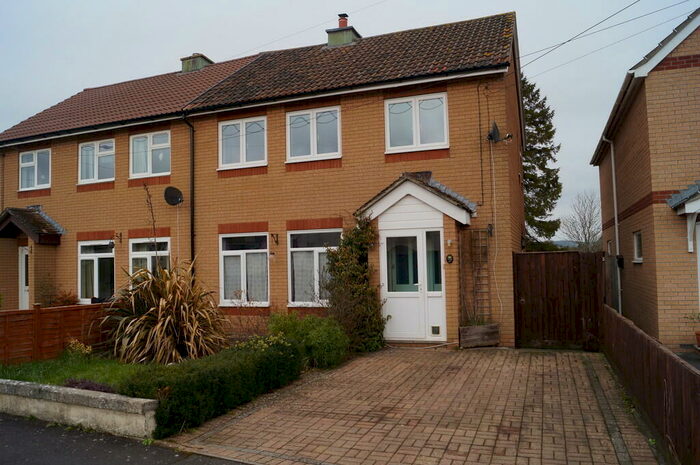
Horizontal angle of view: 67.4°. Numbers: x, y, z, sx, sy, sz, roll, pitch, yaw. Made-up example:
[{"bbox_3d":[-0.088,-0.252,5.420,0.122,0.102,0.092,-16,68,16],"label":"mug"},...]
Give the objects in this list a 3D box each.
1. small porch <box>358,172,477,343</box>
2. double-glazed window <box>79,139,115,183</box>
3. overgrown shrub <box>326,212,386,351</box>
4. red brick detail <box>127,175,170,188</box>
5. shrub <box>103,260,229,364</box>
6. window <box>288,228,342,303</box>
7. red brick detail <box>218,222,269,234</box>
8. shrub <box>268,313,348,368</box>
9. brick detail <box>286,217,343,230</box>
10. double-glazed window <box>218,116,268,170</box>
[{"bbox_3d":[1.241,0.487,9.978,2.250,3.300,0.850,-3,-4,21],"label":"small porch"},{"bbox_3d":[-6.578,-1.822,13.638,1.264,1.098,0.100,-2,-4,23],"label":"double-glazed window"},{"bbox_3d":[0.137,0.899,9.911,1.250,2.450,1.050,-2,-4,23],"label":"overgrown shrub"},{"bbox_3d":[-4.972,-1.267,13.025,1.321,0.213,0.100,-3,-3,22],"label":"red brick detail"},{"bbox_3d":[-3.149,1.297,9.014,2.050,1.650,1.900,-2,-4,23],"label":"shrub"},{"bbox_3d":[-0.753,0.757,11.258,1.320,1.650,0.110,-3,-4,21],"label":"window"},{"bbox_3d":[-2.463,-0.106,11.966,1.320,0.218,0.100,-3,-4,21],"label":"red brick detail"},{"bbox_3d":[-0.771,1.706,8.563,1.350,0.700,1.350,-2,-4,23],"label":"shrub"},{"bbox_3d":[-0.767,-0.178,11.312,1.353,0.219,0.100,-3,-3,22],"label":"brick detail"},{"bbox_3d":[-2.455,-2.051,12.069,1.312,1.129,0.120,-3,-3,22],"label":"double-glazed window"}]

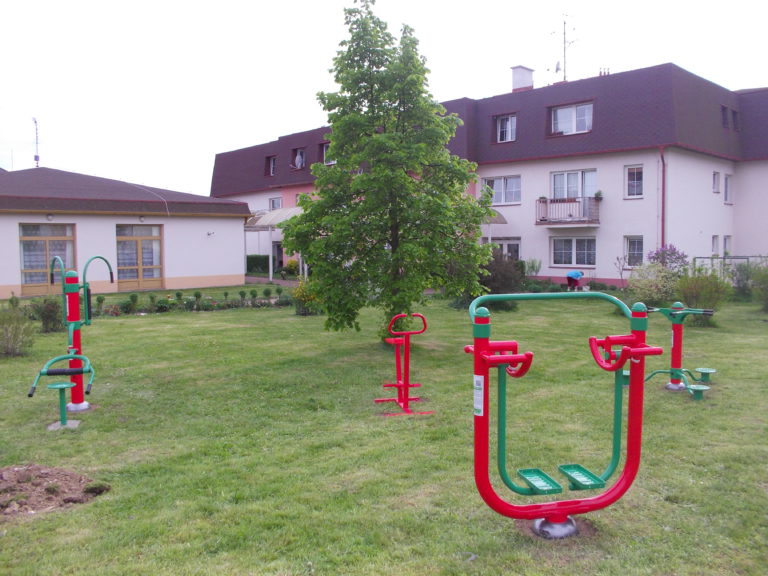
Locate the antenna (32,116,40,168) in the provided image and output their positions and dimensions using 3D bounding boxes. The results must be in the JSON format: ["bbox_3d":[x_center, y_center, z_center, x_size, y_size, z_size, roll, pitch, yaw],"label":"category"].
[{"bbox_3d":[-15.581,-6.553,28.890,0.360,2.260,0.360,-3,5,-28],"label":"antenna"}]

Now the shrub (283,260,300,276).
[{"bbox_3d":[-5.585,-1.172,38.808,1.070,0.970,1.000,-1,4,0],"label":"shrub"}]

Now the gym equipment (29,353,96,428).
[{"bbox_3d":[-3.359,1.079,6.807,0.660,0.690,0.620,-1,4,-12],"label":"gym equipment"}]

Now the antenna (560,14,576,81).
[{"bbox_3d":[8.603,-11.121,30.000,0.750,3.100,0.750,1,4,27],"label":"antenna"}]

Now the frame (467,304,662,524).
[{"bbox_3d":[1.126,0.793,4.077,1.160,1.390,0.420,-1,4,-12],"label":"frame"}]

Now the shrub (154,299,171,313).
[{"bbox_3d":[-6.282,0.486,18.323,0.420,0.390,0.420,-1,4,0],"label":"shrub"}]

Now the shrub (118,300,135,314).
[{"bbox_3d":[-7.182,0.516,18.025,0.420,0.390,0.420,-1,4,0],"label":"shrub"}]

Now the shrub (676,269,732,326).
[{"bbox_3d":[6.915,0.188,13.849,1.250,1.220,1.200,1,5,27],"label":"shrub"}]

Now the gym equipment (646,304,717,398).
[{"bbox_3d":[3.704,0.723,7.996,1.330,1.090,1.170,-1,4,-5],"label":"gym equipment"}]

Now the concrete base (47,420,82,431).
[{"bbox_3d":[-3.304,1.437,6.690,0.280,0.060,0.300,-2,4,-15],"label":"concrete base"}]

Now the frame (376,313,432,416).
[{"bbox_3d":[0.212,0.807,7.312,0.550,1.090,0.740,-1,4,-11],"label":"frame"}]

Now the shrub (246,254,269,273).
[{"bbox_3d":[-7.930,-1.544,40.581,1.600,1.140,1.100,-1,4,-11],"label":"shrub"}]

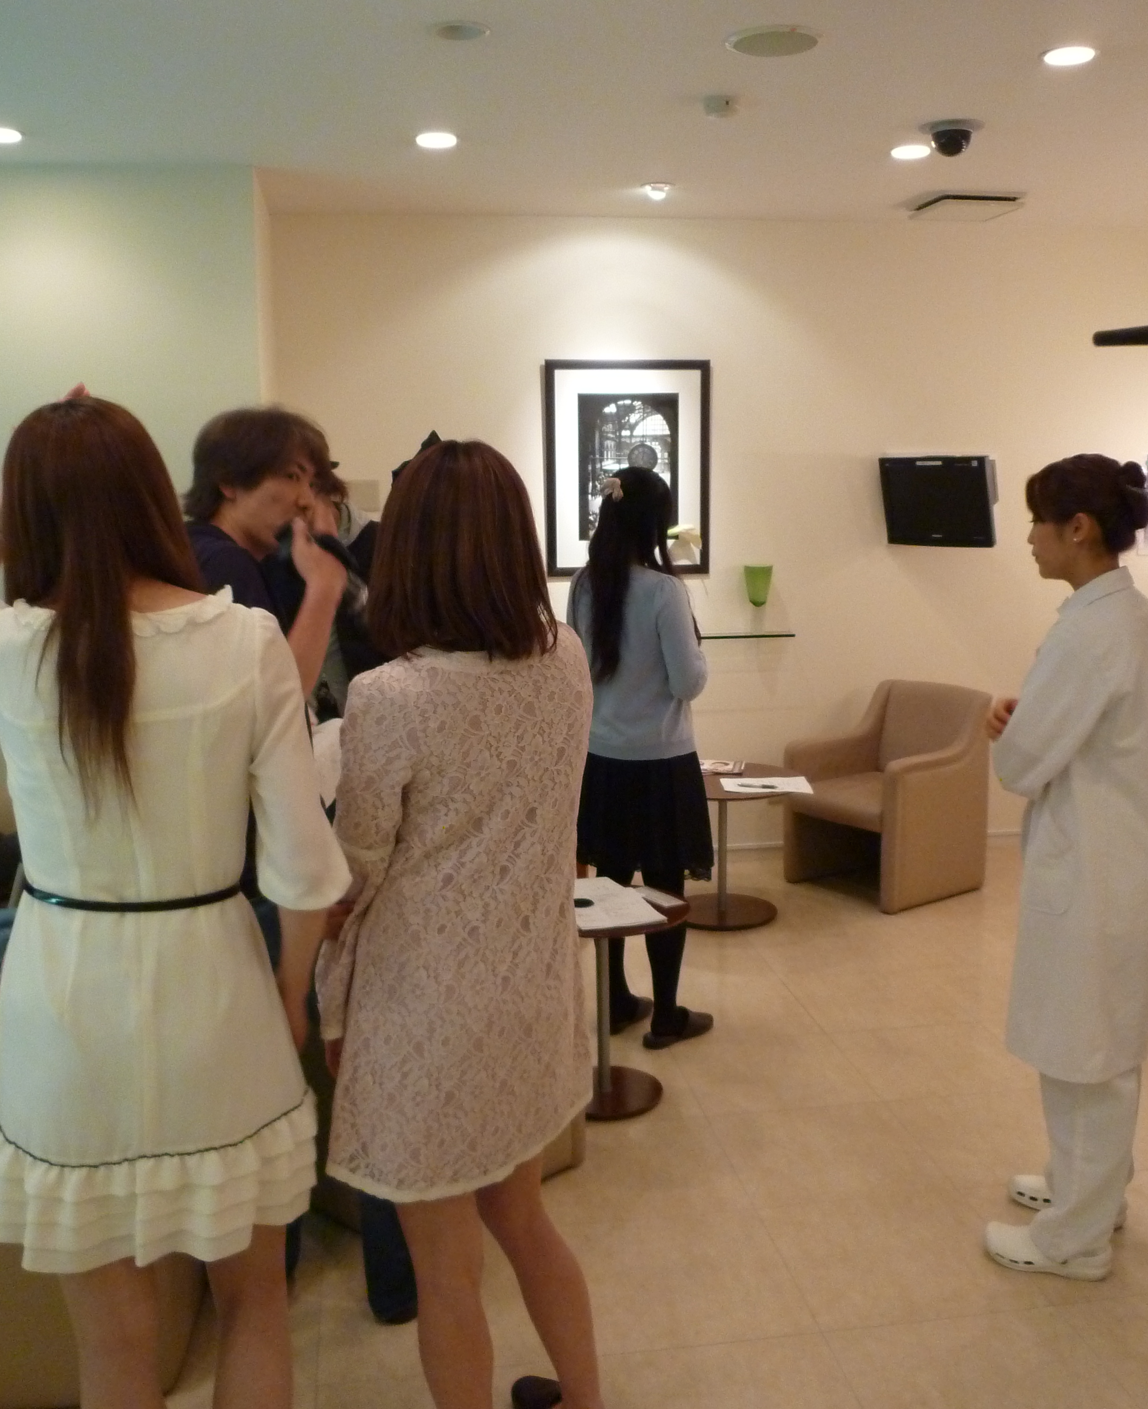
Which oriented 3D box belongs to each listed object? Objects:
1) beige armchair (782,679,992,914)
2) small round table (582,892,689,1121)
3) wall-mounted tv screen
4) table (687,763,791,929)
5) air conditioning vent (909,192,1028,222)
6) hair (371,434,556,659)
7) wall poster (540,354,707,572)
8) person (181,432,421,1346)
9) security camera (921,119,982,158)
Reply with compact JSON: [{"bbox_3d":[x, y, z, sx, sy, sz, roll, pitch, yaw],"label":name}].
[{"bbox_3d":[1.219,0.331,5.289,0.580,0.760,0.570,-7,10,-37],"label":"beige armchair"},{"bbox_3d":[0.073,0.744,3.436,0.460,0.497,0.460,-1,8,0],"label":"small round table"},{"bbox_3d":[1.514,-0.848,5.607,0.465,0.376,0.080,6,28,39],"label":"wall-mounted tv screen"},{"bbox_3d":[0.541,0.518,4.930,0.600,0.495,0.600,-2,9,-8],"label":"table"},{"bbox_3d":[1.524,-1.935,5.298,0.355,0.040,0.380,-2,8,-8],"label":"air conditioning vent"},{"bbox_3d":[-0.148,-0.205,1.783,0.230,0.285,0.235,-5,9,-26],"label":"hair"},{"bbox_3d":[0.229,-0.976,5.621,0.685,0.875,0.030,-2,8,-8],"label":"wall poster"},{"bbox_3d":[-0.507,0.308,2.476,0.460,1.670,0.460,-4,9,-18],"label":"person"},{"bbox_3d":[1.104,-1.644,3.966,0.185,0.090,0.185,-2,9,-8],"label":"security camera"}]

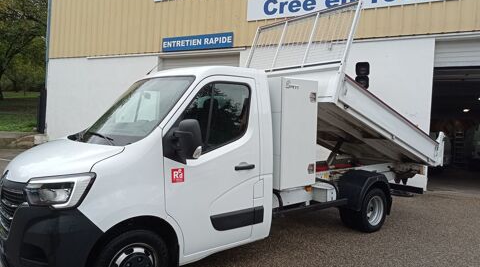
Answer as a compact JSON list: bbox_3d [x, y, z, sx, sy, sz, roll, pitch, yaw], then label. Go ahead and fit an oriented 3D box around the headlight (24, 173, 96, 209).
[{"bbox_3d":[-1.458,0.462,3.143,0.450,0.280,0.380,-1,2,-39],"label":"headlight"}]

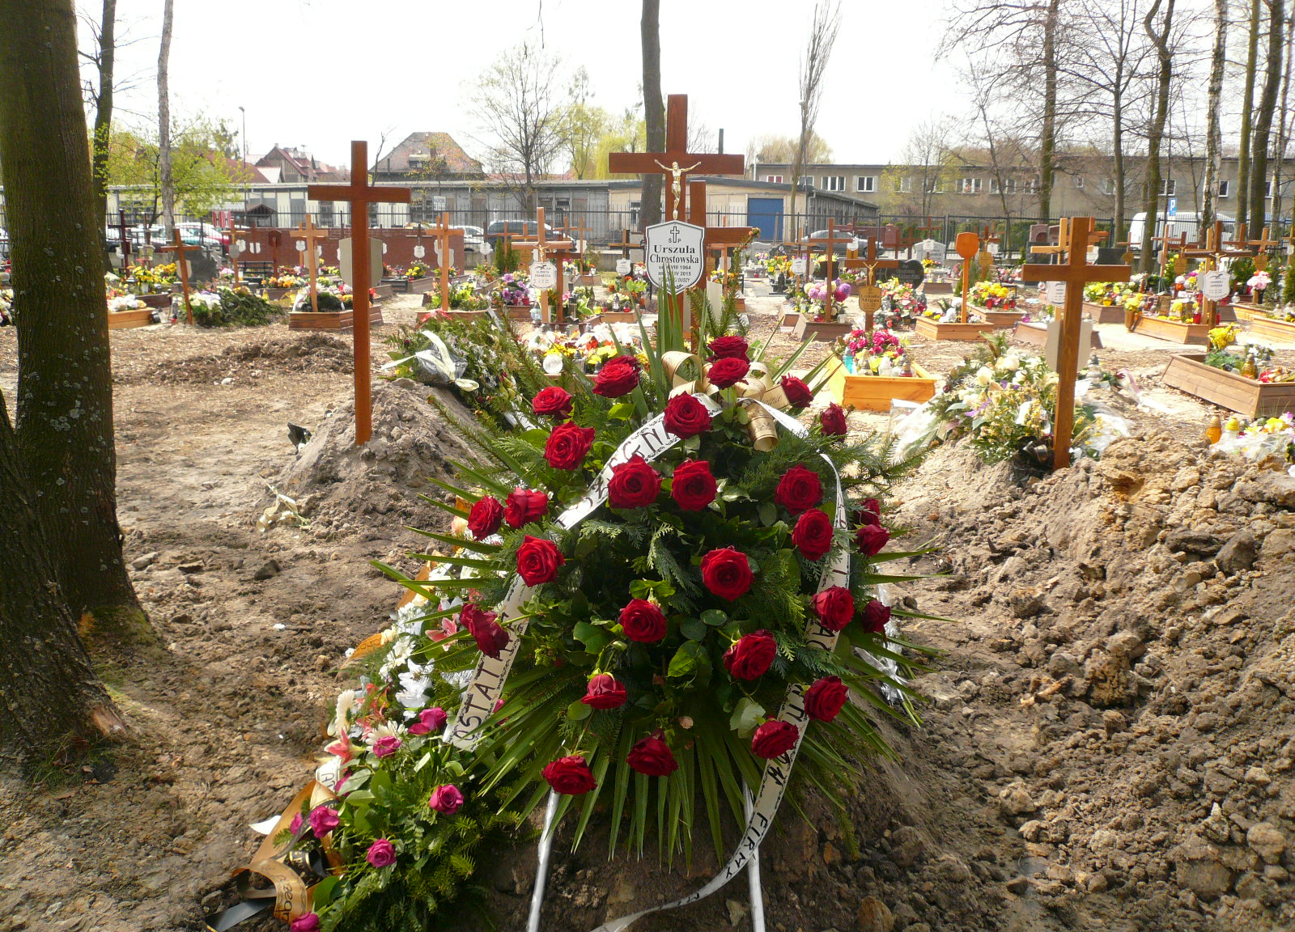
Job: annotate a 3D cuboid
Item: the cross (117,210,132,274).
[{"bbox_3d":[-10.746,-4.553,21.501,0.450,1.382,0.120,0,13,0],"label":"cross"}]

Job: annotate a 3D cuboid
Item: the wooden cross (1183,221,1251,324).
[{"bbox_3d":[5.714,-1.716,10.617,0.680,1.480,0.070,2,13,5],"label":"wooden cross"}]

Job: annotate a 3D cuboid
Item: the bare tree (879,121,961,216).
[{"bbox_3d":[17.634,-18.508,68.011,5.254,7.482,5.000,0,13,0],"label":"bare tree"}]

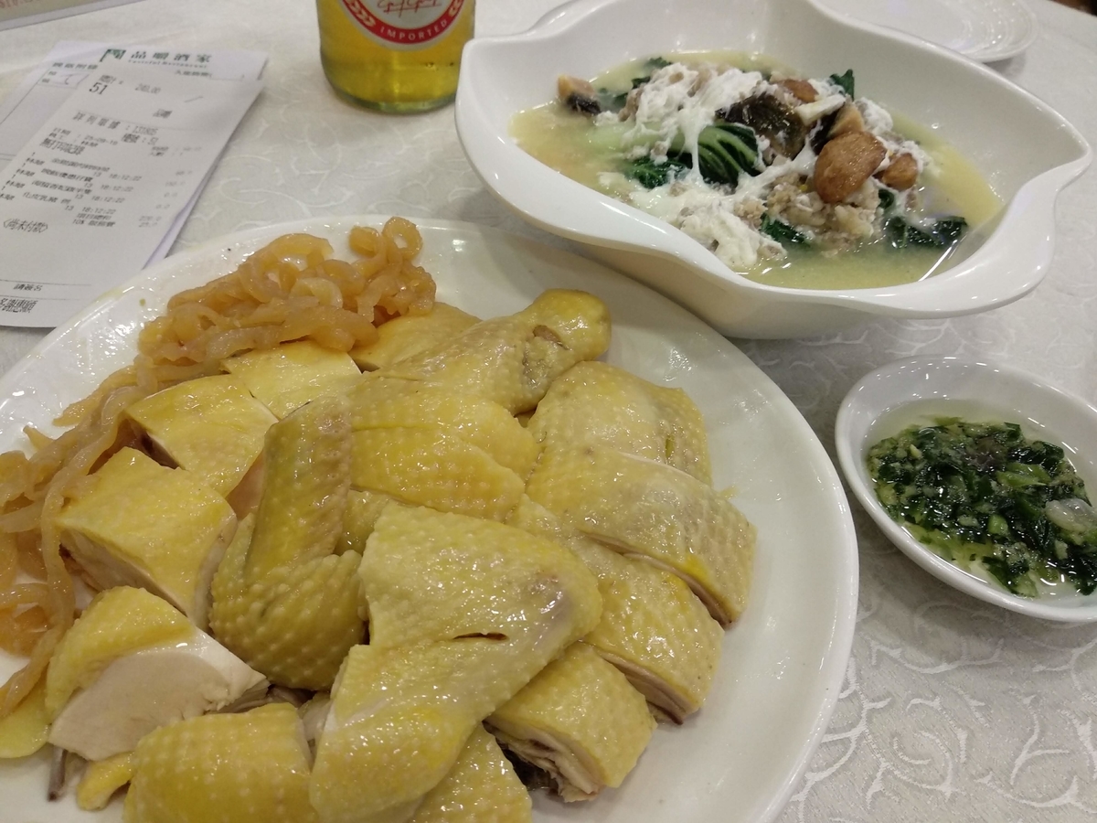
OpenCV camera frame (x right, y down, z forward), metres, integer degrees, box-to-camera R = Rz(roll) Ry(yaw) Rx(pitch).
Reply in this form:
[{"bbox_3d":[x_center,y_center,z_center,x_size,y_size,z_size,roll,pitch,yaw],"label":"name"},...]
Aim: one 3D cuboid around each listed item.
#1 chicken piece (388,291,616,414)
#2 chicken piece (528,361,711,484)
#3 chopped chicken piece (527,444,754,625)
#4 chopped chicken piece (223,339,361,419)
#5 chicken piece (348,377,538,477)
[{"bbox_3d":[-0.016,-0.017,0.257,0.071,0.029,0.031,-16,51,-20],"label":"chicken piece"},{"bbox_3d":[0.019,0.010,0.237,0.047,0.030,0.035,0,47,-7],"label":"chicken piece"},{"bbox_3d":[0.022,0.034,0.216,0.054,0.029,0.028,16,47,9],"label":"chopped chicken piece"},{"bbox_3d":[-0.073,-0.004,0.239,0.035,0.023,0.027,-19,52,-23],"label":"chopped chicken piece"},{"bbox_3d":[-0.029,0.009,0.223,0.048,0.025,0.030,8,47,1],"label":"chicken piece"}]

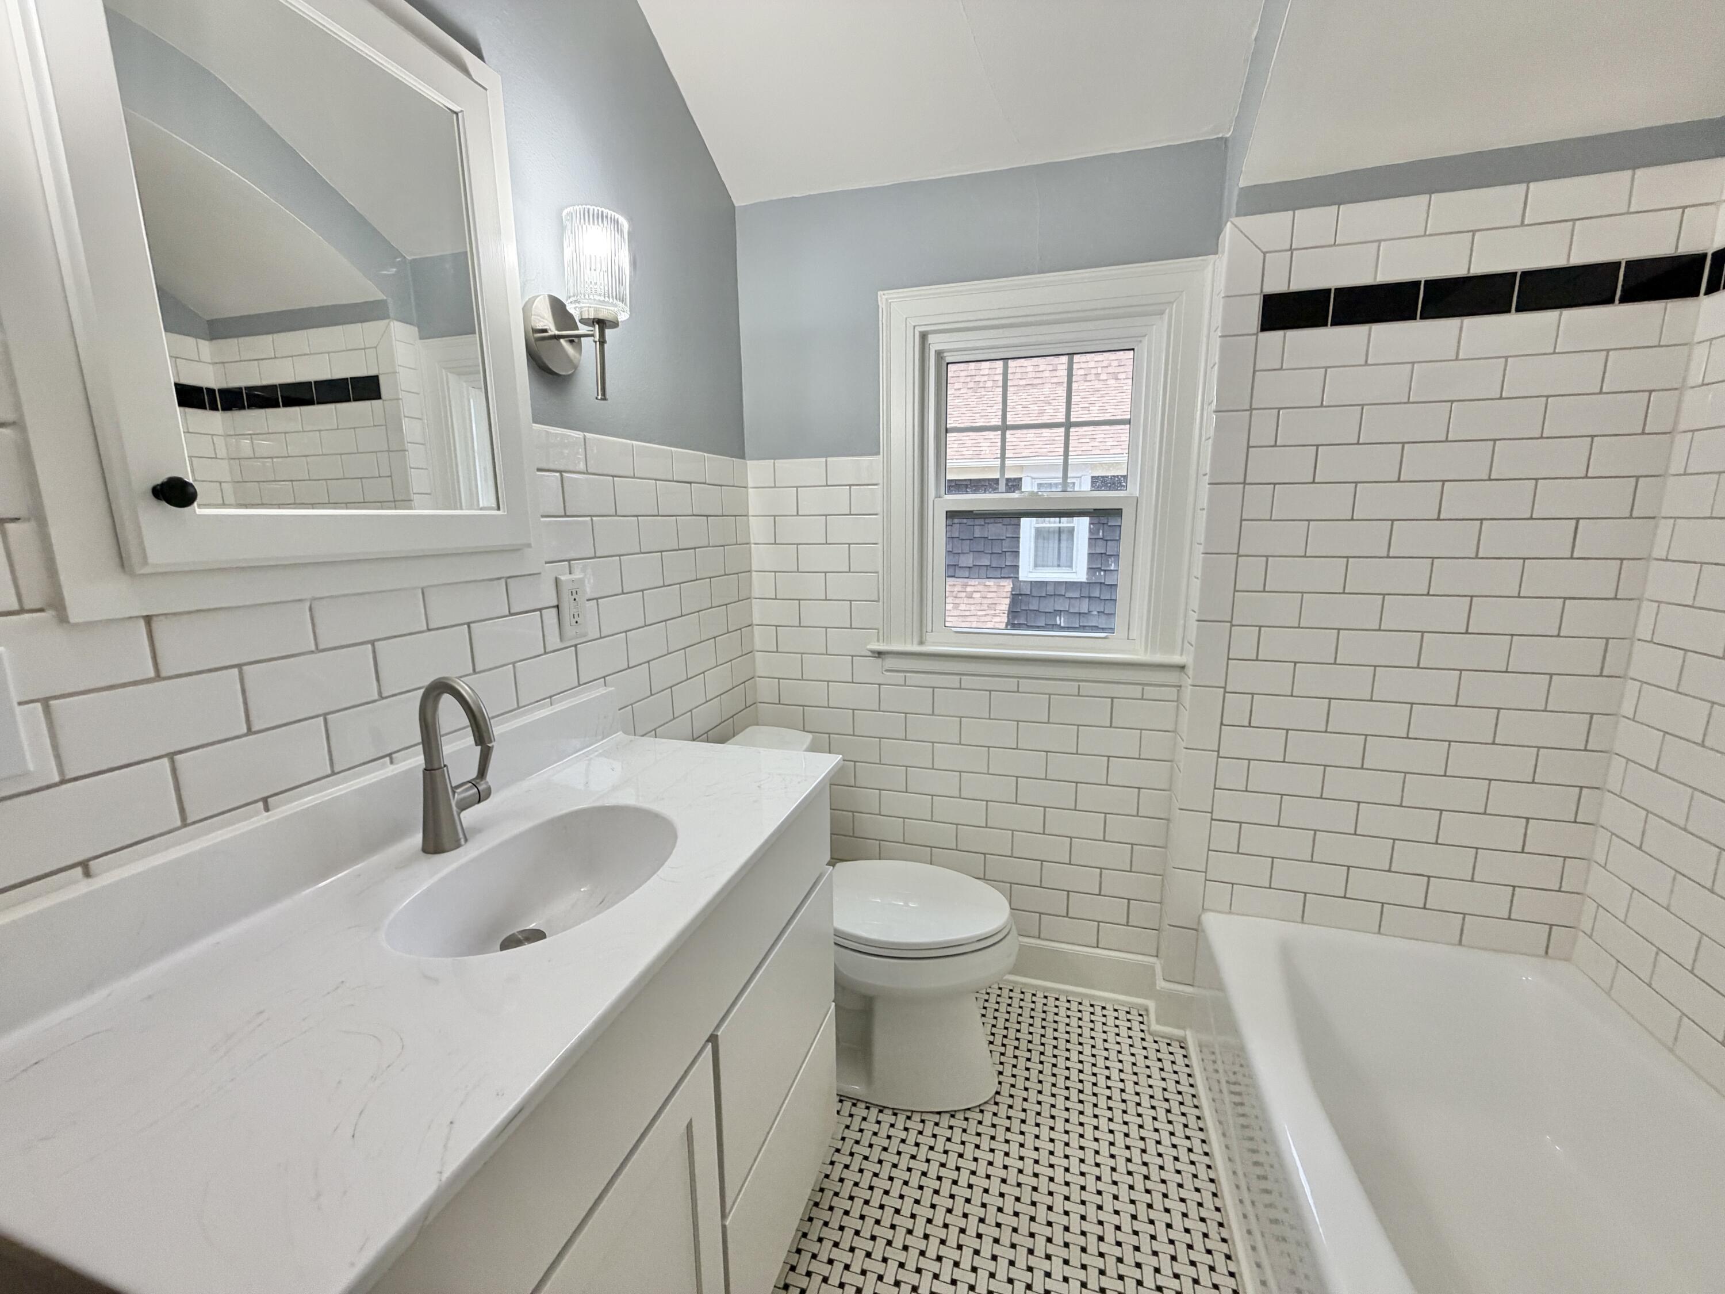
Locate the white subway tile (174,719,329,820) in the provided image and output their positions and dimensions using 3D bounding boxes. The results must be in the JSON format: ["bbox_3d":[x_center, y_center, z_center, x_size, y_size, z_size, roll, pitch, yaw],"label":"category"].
[{"bbox_3d":[-0.684,0.134,0.789,0.009,0.074,0.152,2,11,16],"label":"white subway tile"}]

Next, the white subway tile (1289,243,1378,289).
[{"bbox_3d":[0.966,-0.779,1.431,0.153,0.074,0.009,2,11,16],"label":"white subway tile"}]

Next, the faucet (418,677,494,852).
[{"bbox_3d":[-0.508,0.150,0.914,0.157,0.238,0.095,5,12,27],"label":"faucet"}]

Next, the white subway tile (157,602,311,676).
[{"bbox_3d":[-0.685,-0.017,0.764,0.009,0.067,0.152,2,11,16],"label":"white subway tile"}]

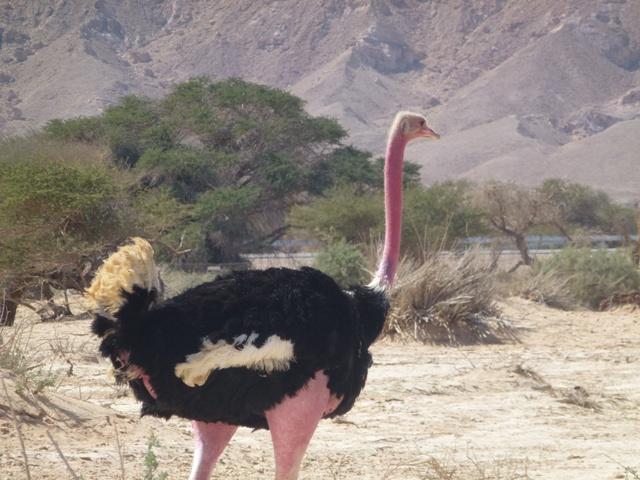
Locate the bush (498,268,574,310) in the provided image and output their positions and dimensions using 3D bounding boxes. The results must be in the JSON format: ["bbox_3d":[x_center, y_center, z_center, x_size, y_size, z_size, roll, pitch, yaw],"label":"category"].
[{"bbox_3d":[3.451,0.789,84.000,1.275,0.670,1.084,0,0,0],"label":"bush"}]

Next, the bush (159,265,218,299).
[{"bbox_3d":[-2.220,0.726,90.000,1.076,0.615,0.968,0,0,0],"label":"bush"}]

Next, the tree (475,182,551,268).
[{"bbox_3d":[4.884,-0.391,133.000,1.969,2.221,1.772,0,0,0],"label":"tree"}]

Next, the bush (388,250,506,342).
[{"bbox_3d":[1.547,0.695,66.000,1.628,1.177,1.384,0,0,0],"label":"bush"}]

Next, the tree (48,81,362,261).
[{"bbox_3d":[-3.243,-1.859,143.000,8.359,5.048,7.105,0,0,0],"label":"tree"}]

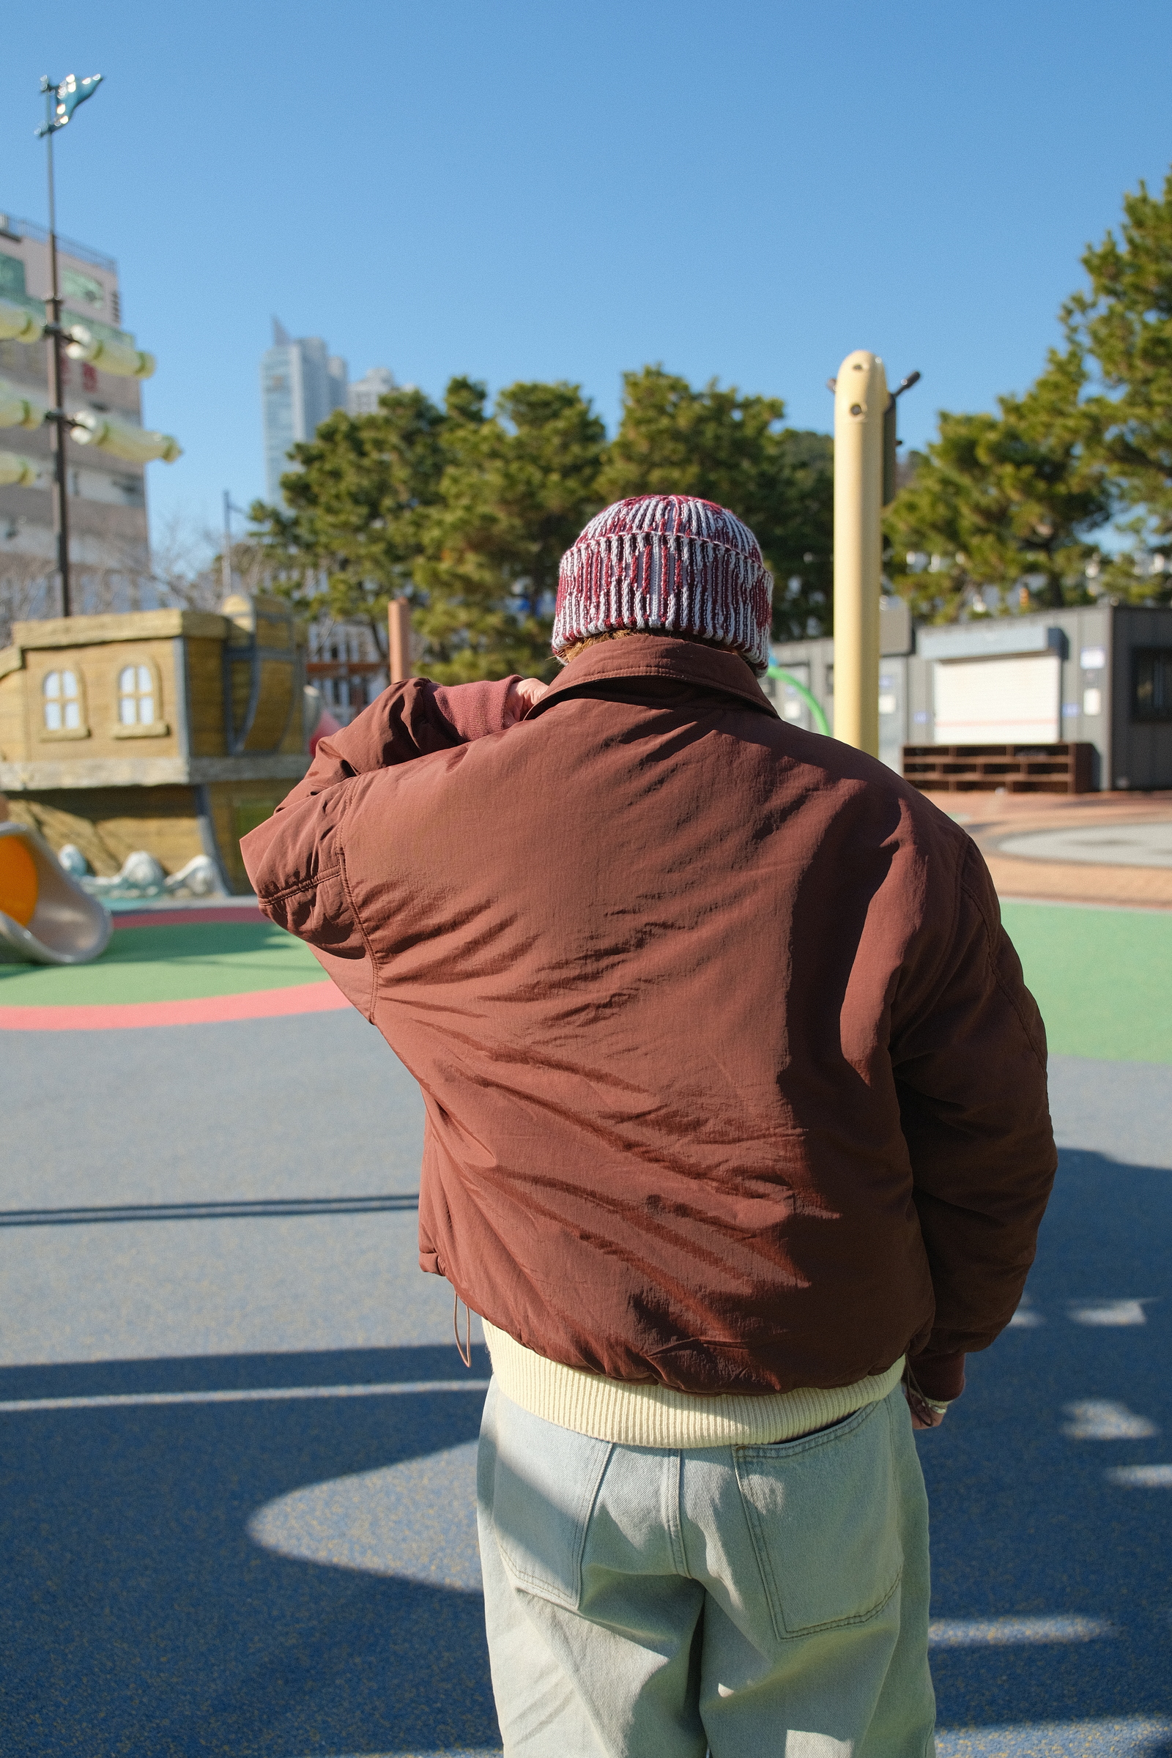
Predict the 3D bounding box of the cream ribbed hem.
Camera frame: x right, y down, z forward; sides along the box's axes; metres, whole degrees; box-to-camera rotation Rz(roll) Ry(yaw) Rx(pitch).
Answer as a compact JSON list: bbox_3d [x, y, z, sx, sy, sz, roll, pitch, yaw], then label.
[{"bbox_3d":[0.103,0.448,1.460,0.405,0.082,0.260,0,6,11],"label":"cream ribbed hem"}]

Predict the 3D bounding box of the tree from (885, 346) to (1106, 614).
[{"bbox_3d":[8.556,-6.473,31.508,4.900,8.708,4.800,-1,6,0],"label":"tree"}]

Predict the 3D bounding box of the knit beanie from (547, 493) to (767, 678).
[{"bbox_3d":[0.072,-0.280,1.420,0.200,0.160,0.230,3,-4,6],"label":"knit beanie"}]

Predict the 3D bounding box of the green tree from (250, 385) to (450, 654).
[{"bbox_3d":[-5.645,-7.244,37.422,5.000,9.645,4.800,-1,6,0],"label":"green tree"}]

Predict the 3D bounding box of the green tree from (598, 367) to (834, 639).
[{"bbox_3d":[3.350,-7.768,38.395,6.000,10.044,5.600,-1,6,0],"label":"green tree"}]

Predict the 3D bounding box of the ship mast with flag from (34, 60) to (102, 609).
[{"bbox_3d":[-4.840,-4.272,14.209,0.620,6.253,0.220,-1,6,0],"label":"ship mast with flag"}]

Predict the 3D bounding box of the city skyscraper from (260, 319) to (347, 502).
[{"bbox_3d":[-109.612,-141.971,607.939,27.000,159.159,27.000,3,8,37],"label":"city skyscraper"}]

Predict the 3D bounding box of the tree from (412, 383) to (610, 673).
[{"bbox_3d":[-1.681,-7.113,36.441,4.900,9.405,4.800,-1,6,0],"label":"tree"}]

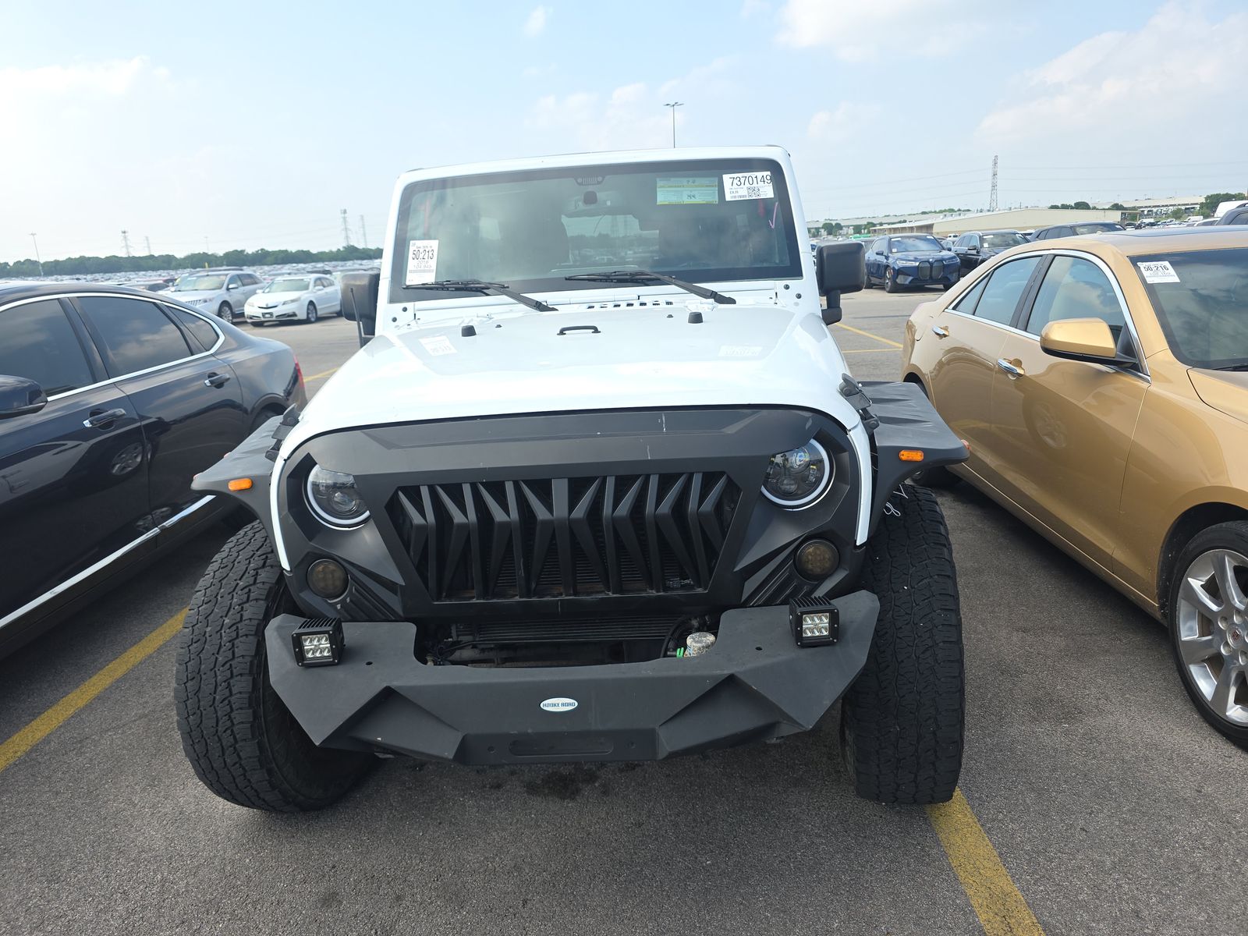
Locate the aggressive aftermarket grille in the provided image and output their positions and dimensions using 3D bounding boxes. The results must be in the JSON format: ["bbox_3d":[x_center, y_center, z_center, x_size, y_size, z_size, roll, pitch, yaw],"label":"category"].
[{"bbox_3d":[-0.121,0.143,1.705,0.720,0.270,0.090,-2,15,2],"label":"aggressive aftermarket grille"}]

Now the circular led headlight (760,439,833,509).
[{"bbox_3d":[0.405,0.010,1.950,0.172,0.172,0.095,-3,15,4],"label":"circular led headlight"}]

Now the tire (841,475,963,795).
[{"bbox_3d":[0.729,0.468,2.260,0.250,0.810,0.815,0,15,10],"label":"tire"}]

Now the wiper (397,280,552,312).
[{"bbox_3d":[-0.505,-0.597,2.875,0.530,0.100,0.080,-2,-10,2],"label":"wiper"}]

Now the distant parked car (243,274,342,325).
[{"bbox_3d":[-10.666,-5.603,27.307,1.880,1.450,4.930,-3,14,1],"label":"distant parked car"}]

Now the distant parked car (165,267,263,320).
[{"bbox_3d":[-14.246,-5.968,28.865,1.920,1.700,4.750,-2,15,1],"label":"distant parked car"}]

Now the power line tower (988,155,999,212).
[{"bbox_3d":[191.432,-140.708,430.423,5.000,40.000,5.000,4,16,23],"label":"power line tower"}]

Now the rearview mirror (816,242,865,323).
[{"bbox_3d":[0.801,-0.684,3.070,0.180,0.285,0.150,-2,15,2],"label":"rearview mirror"}]

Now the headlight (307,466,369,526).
[{"bbox_3d":[-0.603,0.044,1.785,0.165,0.165,0.090,-2,15,2],"label":"headlight"}]

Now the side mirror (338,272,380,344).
[{"bbox_3d":[-0.962,-0.573,3.126,0.210,0.300,0.140,-3,15,4],"label":"side mirror"}]

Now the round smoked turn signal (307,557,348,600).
[{"bbox_3d":[-0.705,0.262,1.975,0.100,0.100,0.055,-3,15,4],"label":"round smoked turn signal"}]

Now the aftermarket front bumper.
[{"bbox_3d":[-0.126,0.430,1.749,1.330,0.225,0.360,-3,15,4],"label":"aftermarket front bumper"}]

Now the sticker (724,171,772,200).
[{"bbox_3d":[0.455,-1.029,3.030,0.178,0.112,0.003,-3,-14,4],"label":"sticker"}]

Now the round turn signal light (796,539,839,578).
[{"bbox_3d":[0.445,0.213,1.910,0.100,0.100,0.055,-3,15,4],"label":"round turn signal light"}]

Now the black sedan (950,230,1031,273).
[{"bbox_3d":[11.896,-6.716,26.404,1.920,1.660,4.750,-2,14,4],"label":"black sedan"}]

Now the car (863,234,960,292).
[{"bbox_3d":[9.208,-6.640,26.651,1.980,1.690,4.930,-2,15,4],"label":"car"}]

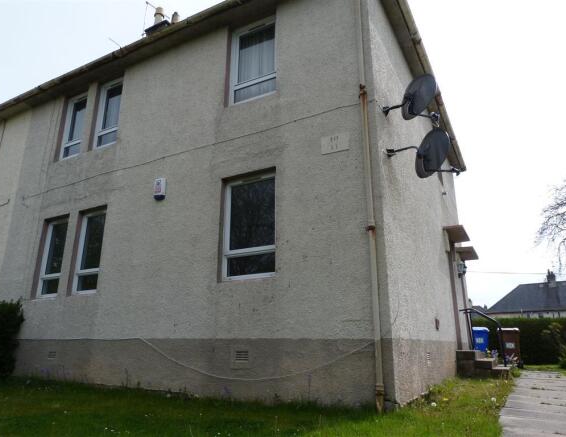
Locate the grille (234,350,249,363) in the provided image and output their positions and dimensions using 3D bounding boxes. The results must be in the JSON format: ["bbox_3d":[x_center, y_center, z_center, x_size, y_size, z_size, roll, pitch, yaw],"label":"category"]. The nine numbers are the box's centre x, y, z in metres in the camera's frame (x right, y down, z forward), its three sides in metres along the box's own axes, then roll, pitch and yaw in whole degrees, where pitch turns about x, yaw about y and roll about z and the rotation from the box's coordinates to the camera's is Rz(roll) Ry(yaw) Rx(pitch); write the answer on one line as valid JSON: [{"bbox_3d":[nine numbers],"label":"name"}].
[{"bbox_3d":[-0.504,1.705,5.194,0.200,0.130,0.030,-9,-19,27],"label":"grille"}]

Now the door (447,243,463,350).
[{"bbox_3d":[3.772,1.709,9.400,0.120,2.350,0.820,-9,-19,28],"label":"door"}]

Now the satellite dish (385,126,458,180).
[{"bbox_3d":[1.920,-0.840,5.420,0.820,0.660,0.720,5,-17,-16],"label":"satellite dish"}]

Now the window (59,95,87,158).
[{"bbox_3d":[-4.123,-1.839,8.462,0.714,1.442,0.080,-9,-19,27],"label":"window"}]

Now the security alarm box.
[{"bbox_3d":[-1.934,-0.455,6.601,0.220,0.330,0.085,-9,-19,27],"label":"security alarm box"}]

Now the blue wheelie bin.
[{"bbox_3d":[6.162,3.908,12.945,0.580,1.070,0.730,-9,-19,27],"label":"blue wheelie bin"}]

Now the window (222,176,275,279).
[{"bbox_3d":[-0.419,0.118,5.781,0.895,1.442,0.080,-9,-19,27],"label":"window"}]

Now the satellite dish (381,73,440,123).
[{"bbox_3d":[1.781,-1.612,5.595,0.740,0.640,0.700,5,-17,-16],"label":"satellite dish"}]

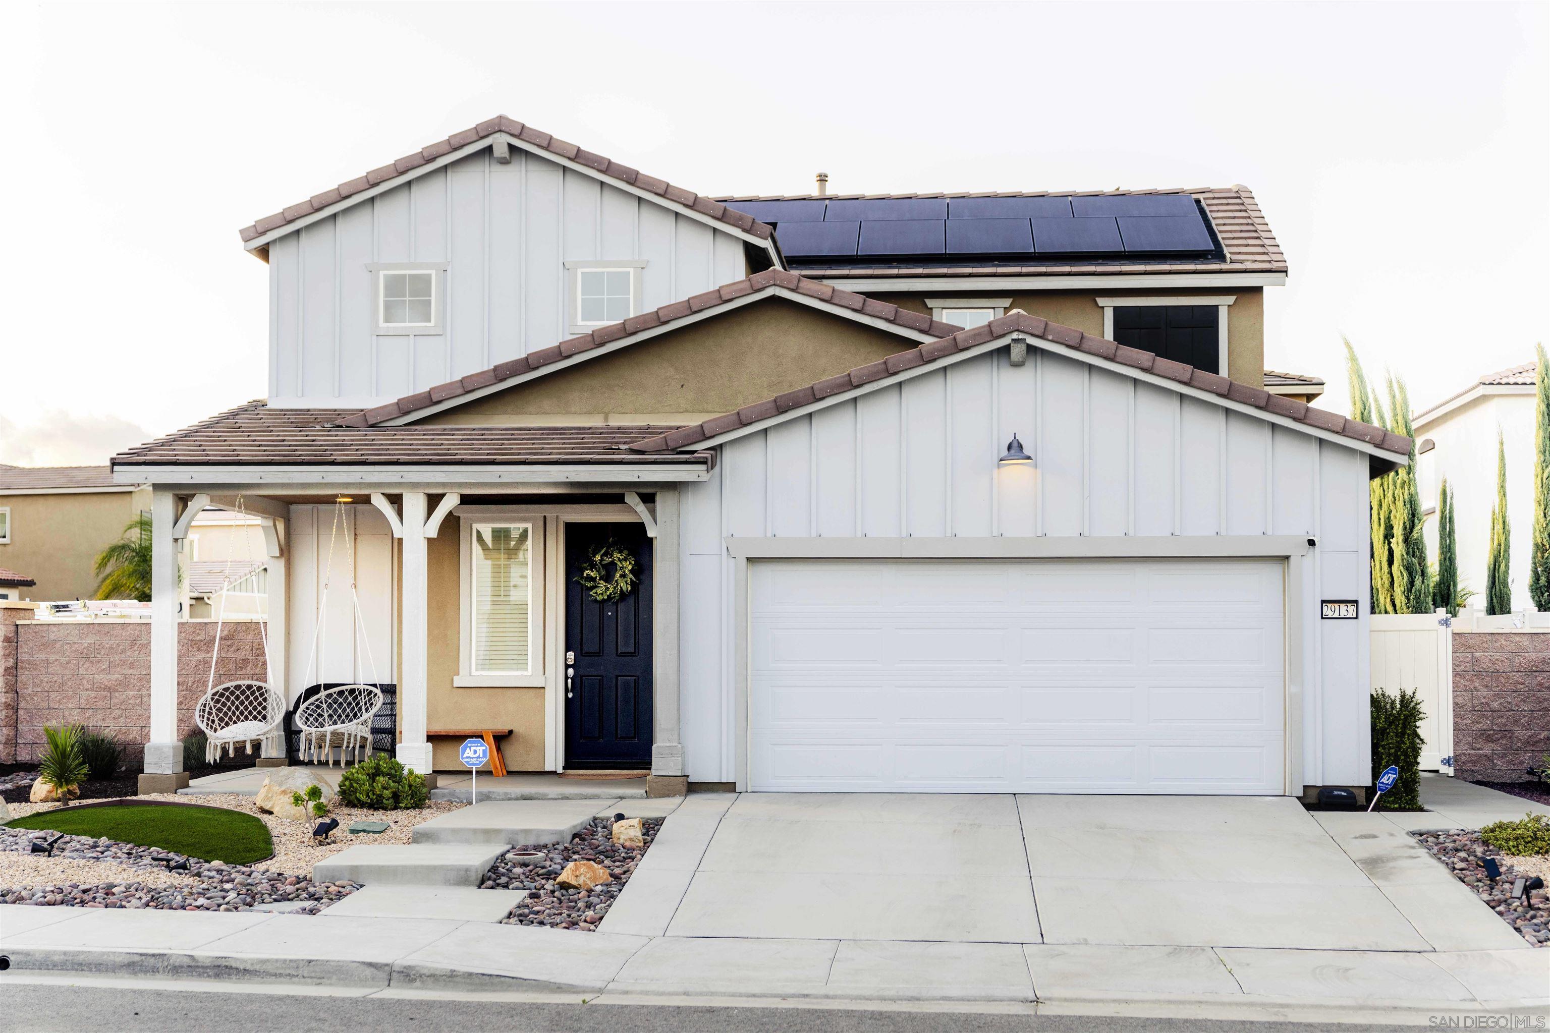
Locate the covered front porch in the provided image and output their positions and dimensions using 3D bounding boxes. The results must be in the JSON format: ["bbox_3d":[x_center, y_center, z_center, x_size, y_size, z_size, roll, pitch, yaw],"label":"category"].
[{"bbox_3d":[-3.183,1.102,20.111,5.195,2.967,2.950,0,-3,5],"label":"covered front porch"}]

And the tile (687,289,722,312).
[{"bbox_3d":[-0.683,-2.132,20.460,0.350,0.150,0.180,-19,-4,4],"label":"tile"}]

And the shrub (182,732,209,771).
[{"bbox_3d":[-6.406,2.600,22.800,0.440,0.420,0.440,0,-3,5],"label":"shrub"}]

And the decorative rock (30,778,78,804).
[{"bbox_3d":[-6.520,2.477,18.700,0.430,0.240,0.360,0,-3,5],"label":"decorative rock"}]

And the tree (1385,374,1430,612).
[{"bbox_3d":[9.150,0.473,29.883,0.652,5.279,0.652,0,-3,5],"label":"tree"}]

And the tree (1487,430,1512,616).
[{"bbox_3d":[9.812,0.990,28.000,0.380,4.350,0.380,0,-3,5],"label":"tree"}]

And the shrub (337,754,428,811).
[{"bbox_3d":[-3.492,2.350,18.390,0.779,0.472,0.680,0,-3,5],"label":"shrub"}]

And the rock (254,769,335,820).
[{"bbox_3d":[-4.106,2.380,17.650,0.670,0.420,0.550,0,-3,5],"label":"rock"}]

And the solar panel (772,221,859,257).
[{"bbox_3d":[0.514,-3.397,25.453,1.046,0.050,1.560,0,23,5],"label":"solar panel"}]

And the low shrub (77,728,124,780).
[{"bbox_3d":[-7.011,2.483,21.500,0.500,0.530,0.500,0,-3,5],"label":"low shrub"}]

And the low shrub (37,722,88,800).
[{"bbox_3d":[-6.300,2.188,18.300,0.460,0.700,0.460,0,-3,5],"label":"low shrub"}]

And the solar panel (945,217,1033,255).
[{"bbox_3d":[2.636,-3.454,25.372,1.046,0.050,1.558,0,23,5],"label":"solar panel"}]

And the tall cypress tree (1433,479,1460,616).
[{"bbox_3d":[9.379,1.240,28.821,0.364,3.639,0.364,0,-3,5],"label":"tall cypress tree"}]

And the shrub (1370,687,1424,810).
[{"bbox_3d":[5.527,2.050,18.390,0.496,1.034,0.600,0,-3,5],"label":"shrub"}]

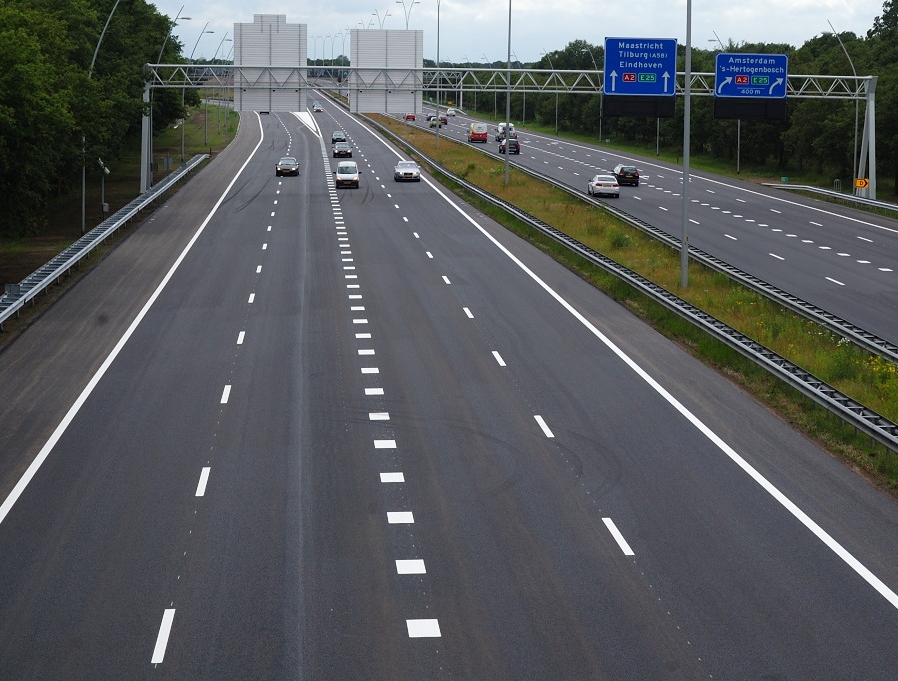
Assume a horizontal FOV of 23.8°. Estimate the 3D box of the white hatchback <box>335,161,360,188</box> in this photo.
[{"bbox_3d":[-7.380,-12.017,155.155,1.680,1.820,4.050,0,7,-4],"label":"white hatchback"}]

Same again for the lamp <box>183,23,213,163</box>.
[{"bbox_3d":[-24.072,-23.752,204.476,3.120,13.320,0.380,0,7,-4],"label":"lamp"}]

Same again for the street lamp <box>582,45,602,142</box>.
[{"bbox_3d":[19.201,-33.240,287.144,2.980,13.110,0.380,0,7,-4],"label":"street lamp"}]

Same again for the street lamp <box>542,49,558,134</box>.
[{"bbox_3d":[15.250,-37.784,323.684,2.980,13.040,0.380,0,7,-4],"label":"street lamp"}]

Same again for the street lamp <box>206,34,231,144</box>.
[{"bbox_3d":[-27.455,-29.870,253.575,3.120,13.290,0.380,0,7,-4],"label":"street lamp"}]

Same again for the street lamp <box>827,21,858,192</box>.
[{"bbox_3d":[29.741,-17.664,162.324,2.980,13.390,0.380,0,7,-3],"label":"street lamp"}]

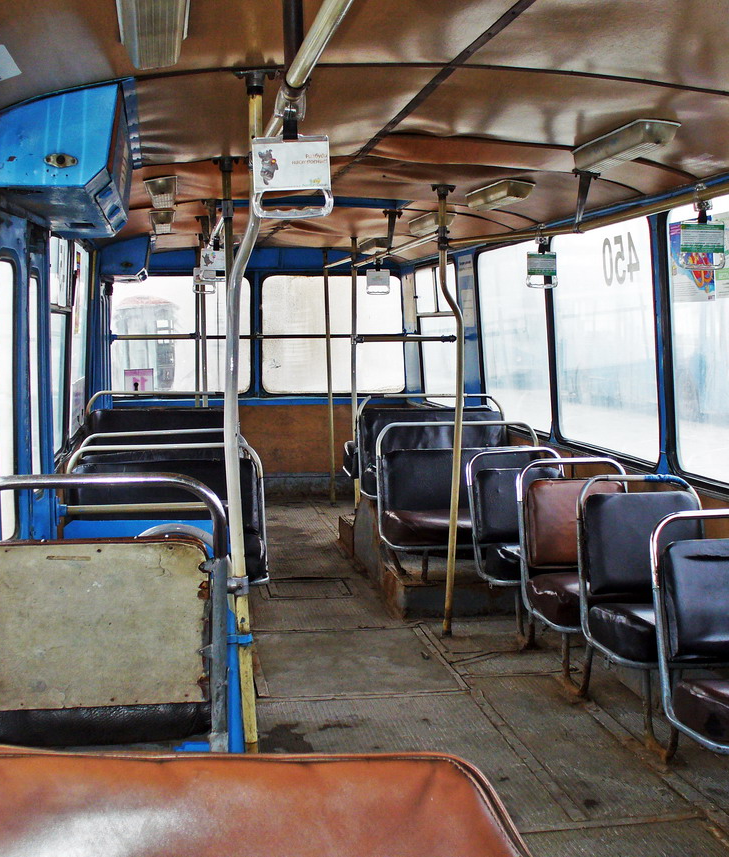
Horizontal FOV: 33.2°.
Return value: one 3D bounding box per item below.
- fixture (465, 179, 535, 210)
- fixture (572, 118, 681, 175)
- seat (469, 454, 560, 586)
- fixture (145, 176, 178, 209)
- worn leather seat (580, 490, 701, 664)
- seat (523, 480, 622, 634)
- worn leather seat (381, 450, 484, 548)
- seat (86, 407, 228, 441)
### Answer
[{"bbox_3d":[0.554,-0.954,5.071,0.130,0.070,0.610,7,3,-9],"label":"fixture"},{"bbox_3d":[0.783,-0.853,3.754,0.130,0.070,0.640,7,3,-9],"label":"fixture"},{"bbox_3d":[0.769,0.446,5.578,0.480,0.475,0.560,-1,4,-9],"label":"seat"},{"bbox_3d":[-0.822,-0.951,4.965,0.130,0.070,0.630,-9,6,-8],"label":"fixture"},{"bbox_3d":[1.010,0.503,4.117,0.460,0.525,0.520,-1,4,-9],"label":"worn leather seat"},{"bbox_3d":[0.898,0.489,4.794,0.470,0.510,0.570,-1,4,-9],"label":"seat"},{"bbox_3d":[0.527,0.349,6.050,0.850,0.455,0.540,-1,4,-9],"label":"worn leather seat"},{"bbox_3d":[-1.071,0.160,6.559,0.855,0.495,0.530,-1,4,-9],"label":"seat"}]

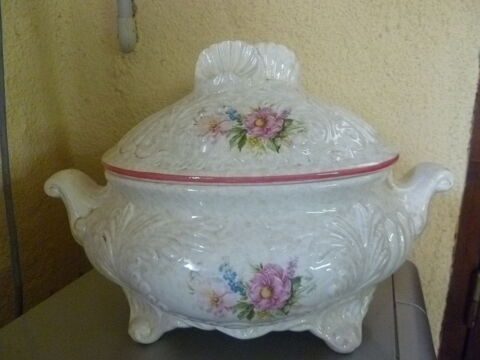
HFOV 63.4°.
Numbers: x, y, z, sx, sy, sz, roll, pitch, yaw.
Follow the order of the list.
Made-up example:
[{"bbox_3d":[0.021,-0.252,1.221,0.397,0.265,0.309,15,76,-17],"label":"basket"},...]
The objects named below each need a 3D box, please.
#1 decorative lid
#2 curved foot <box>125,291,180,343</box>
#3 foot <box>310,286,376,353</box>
[{"bbox_3d":[0.005,-0.064,0.338,0.267,0.108,0.197,-1,10,3],"label":"decorative lid"},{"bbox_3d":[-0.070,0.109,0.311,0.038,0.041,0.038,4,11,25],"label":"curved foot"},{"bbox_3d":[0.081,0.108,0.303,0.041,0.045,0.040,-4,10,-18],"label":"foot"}]

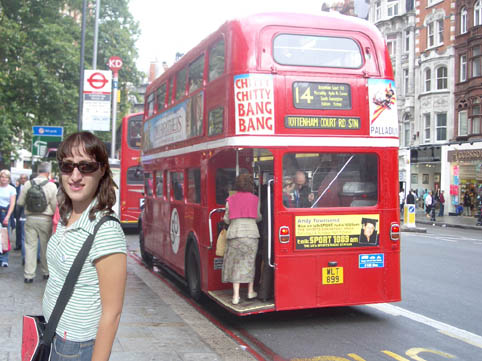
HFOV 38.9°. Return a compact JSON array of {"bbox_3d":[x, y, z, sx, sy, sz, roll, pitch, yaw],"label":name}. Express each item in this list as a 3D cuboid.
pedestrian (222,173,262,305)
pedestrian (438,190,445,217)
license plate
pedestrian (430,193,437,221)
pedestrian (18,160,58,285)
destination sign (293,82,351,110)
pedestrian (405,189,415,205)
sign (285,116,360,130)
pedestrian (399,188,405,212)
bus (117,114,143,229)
[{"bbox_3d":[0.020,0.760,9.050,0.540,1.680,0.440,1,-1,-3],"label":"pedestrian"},{"bbox_3d":[13.245,1.538,45.000,0.480,1.720,0.360,1,-1,-34],"label":"pedestrian"},{"bbox_3d":[1.241,1.288,9.188,0.300,0.238,0.020,0,0,-17],"label":"license plate"},{"bbox_3d":[11.998,1.589,42.500,0.480,1.700,0.380,0,-1,40],"label":"pedestrian"},{"bbox_3d":[-3.074,0.619,10.300,0.600,1.790,0.460,1,-1,-9],"label":"pedestrian"},{"bbox_3d":[1.090,-1.131,9.173,0.850,0.350,0.040,0,0,-17],"label":"destination sign"},{"bbox_3d":[10.813,1.435,43.500,0.520,1.740,0.380,1,-1,-11],"label":"pedestrian"},{"bbox_3d":[1.101,-0.772,9.175,1.090,0.148,0.040,0,0,-17],"label":"sign"},{"bbox_3d":[10.474,1.416,44.500,0.500,1.720,0.380,1,-1,-11],"label":"pedestrian"},{"bbox_3d":[-4.472,-0.200,30.300,2.500,4.350,10.300,1,-1,-15],"label":"bus"}]

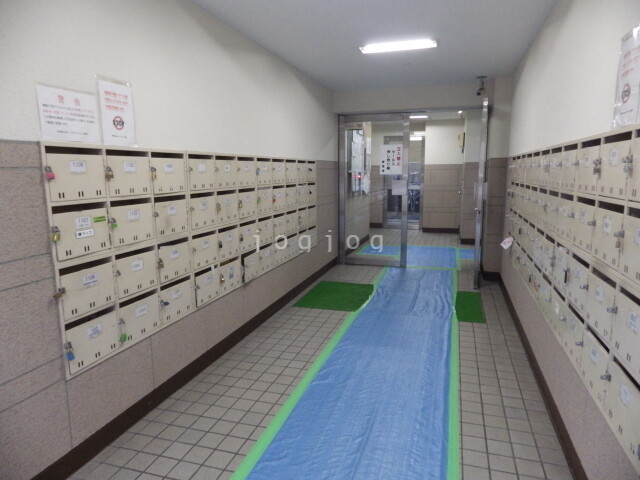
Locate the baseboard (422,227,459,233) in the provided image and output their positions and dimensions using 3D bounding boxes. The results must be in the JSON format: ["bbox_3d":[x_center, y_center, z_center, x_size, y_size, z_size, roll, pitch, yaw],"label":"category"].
[{"bbox_3d":[2.666,-0.203,8.937,0.790,0.110,0.020,3,10,18],"label":"baseboard"}]

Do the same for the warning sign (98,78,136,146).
[{"bbox_3d":[-1.000,-0.622,2.025,0.008,0.306,0.218,3,10,18],"label":"warning sign"}]

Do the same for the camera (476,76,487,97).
[{"bbox_3d":[1.849,-1.762,4.653,0.115,0.200,0.095,-9,13,-41],"label":"camera"}]

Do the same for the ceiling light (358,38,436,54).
[{"bbox_3d":[0.645,-1.623,3.413,0.630,0.056,0.150,3,10,18],"label":"ceiling light"}]

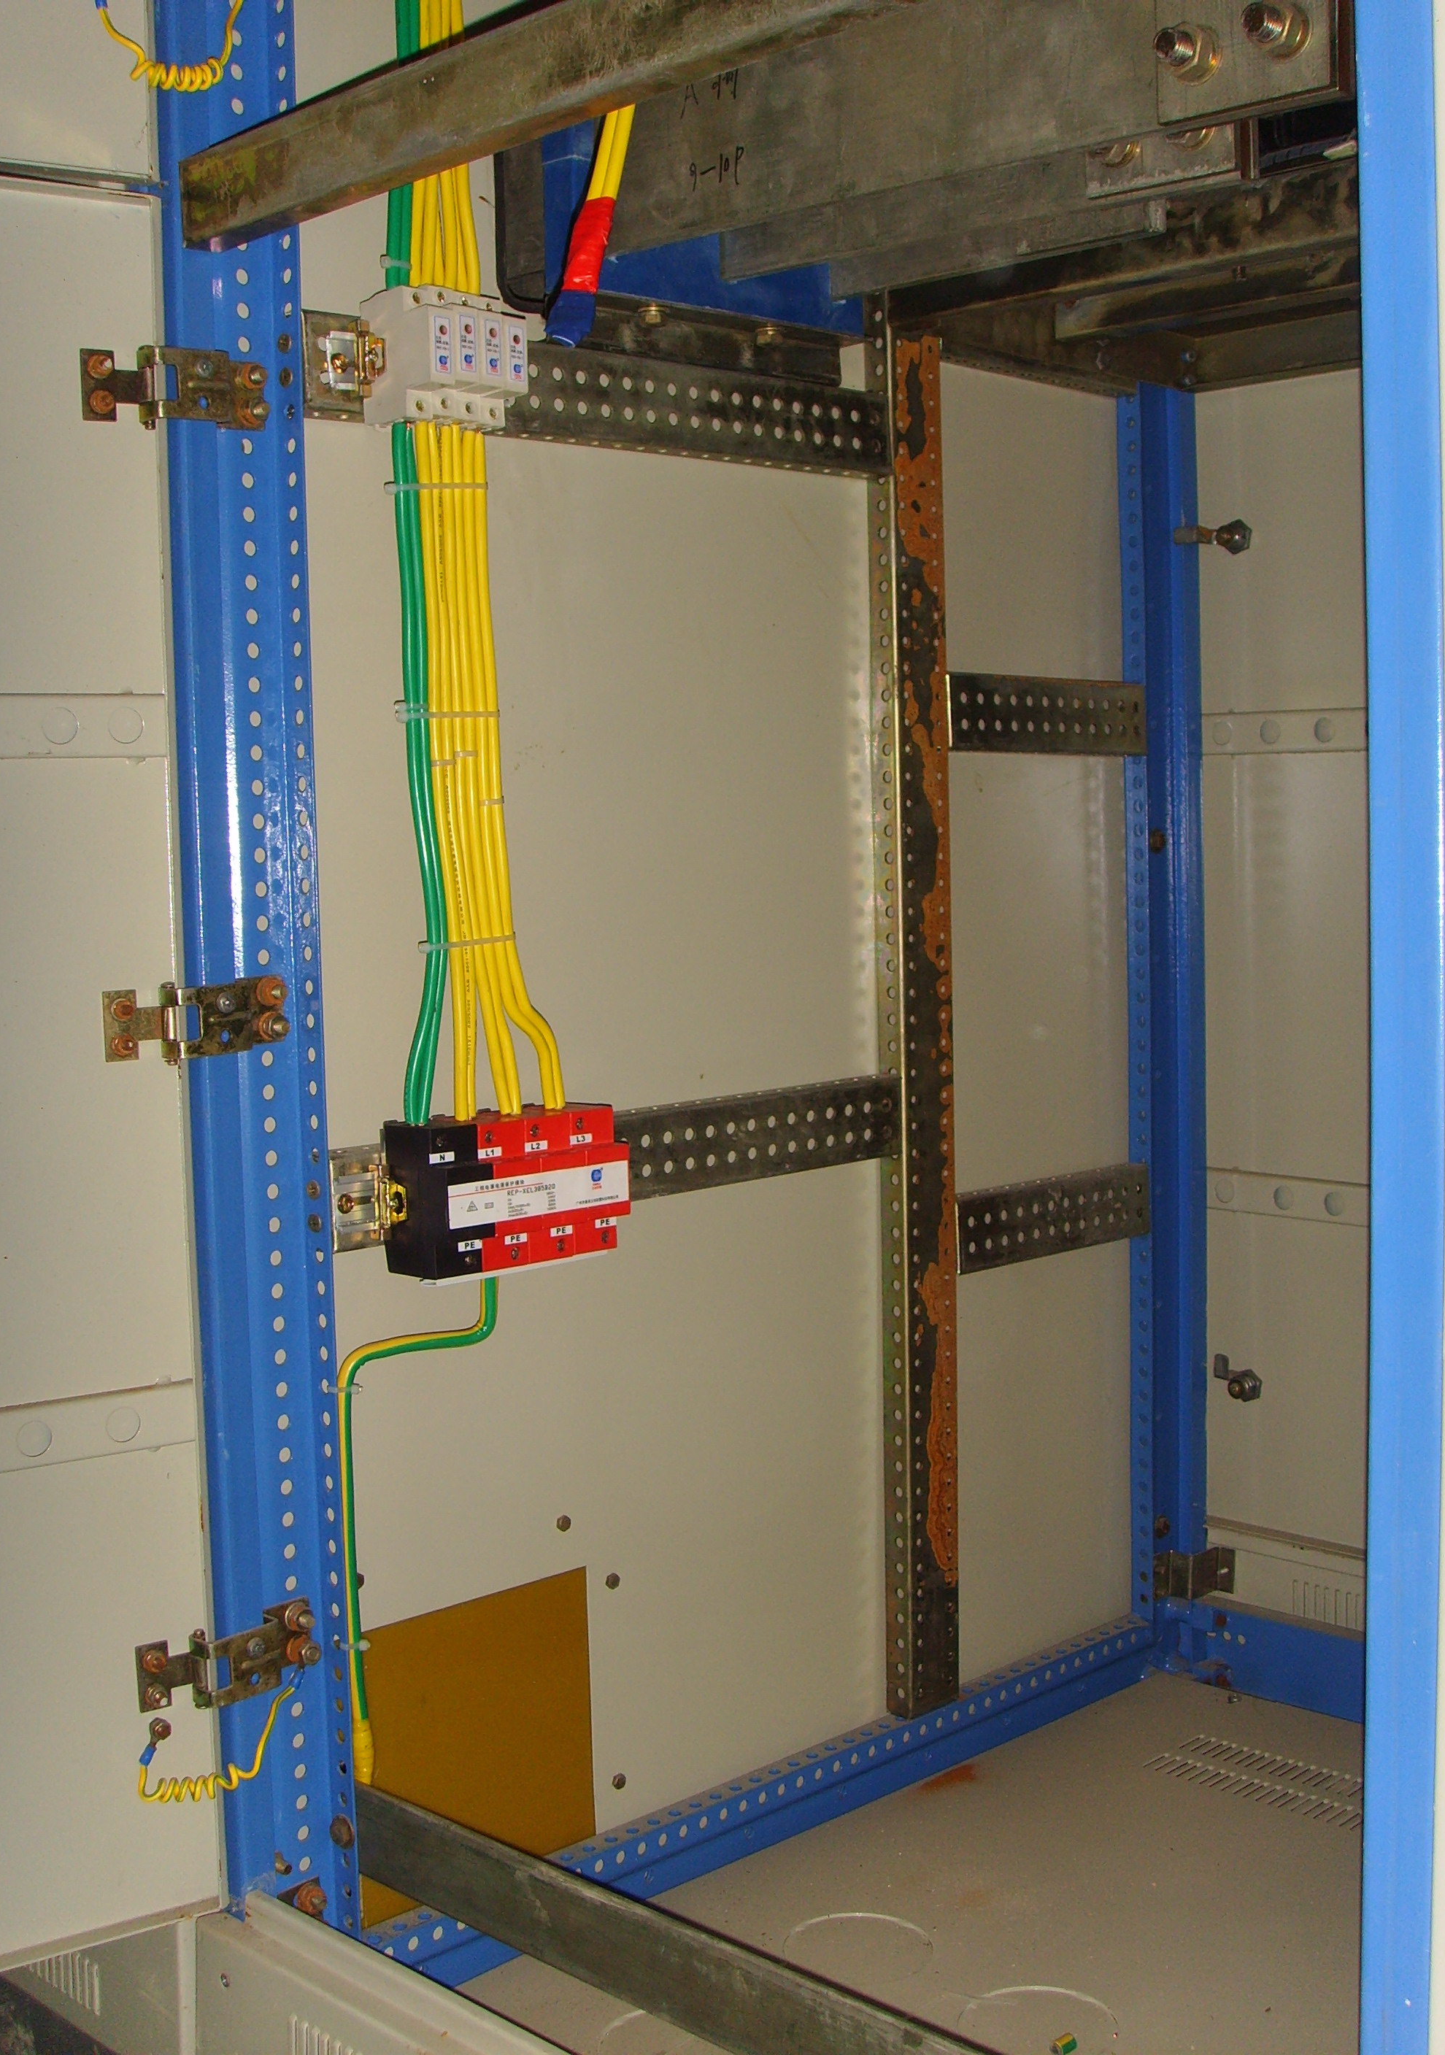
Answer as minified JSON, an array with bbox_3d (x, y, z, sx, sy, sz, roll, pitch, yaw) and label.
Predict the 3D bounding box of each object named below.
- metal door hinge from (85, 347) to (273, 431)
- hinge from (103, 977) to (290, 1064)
[{"bbox_3d":[-0.303,-0.358,1.300,0.115,0.045,0.030,-5,5,-40],"label":"metal door hinge"},{"bbox_3d":[-0.296,-0.004,1.325,0.119,0.047,0.029,-6,7,-43],"label":"hinge"}]

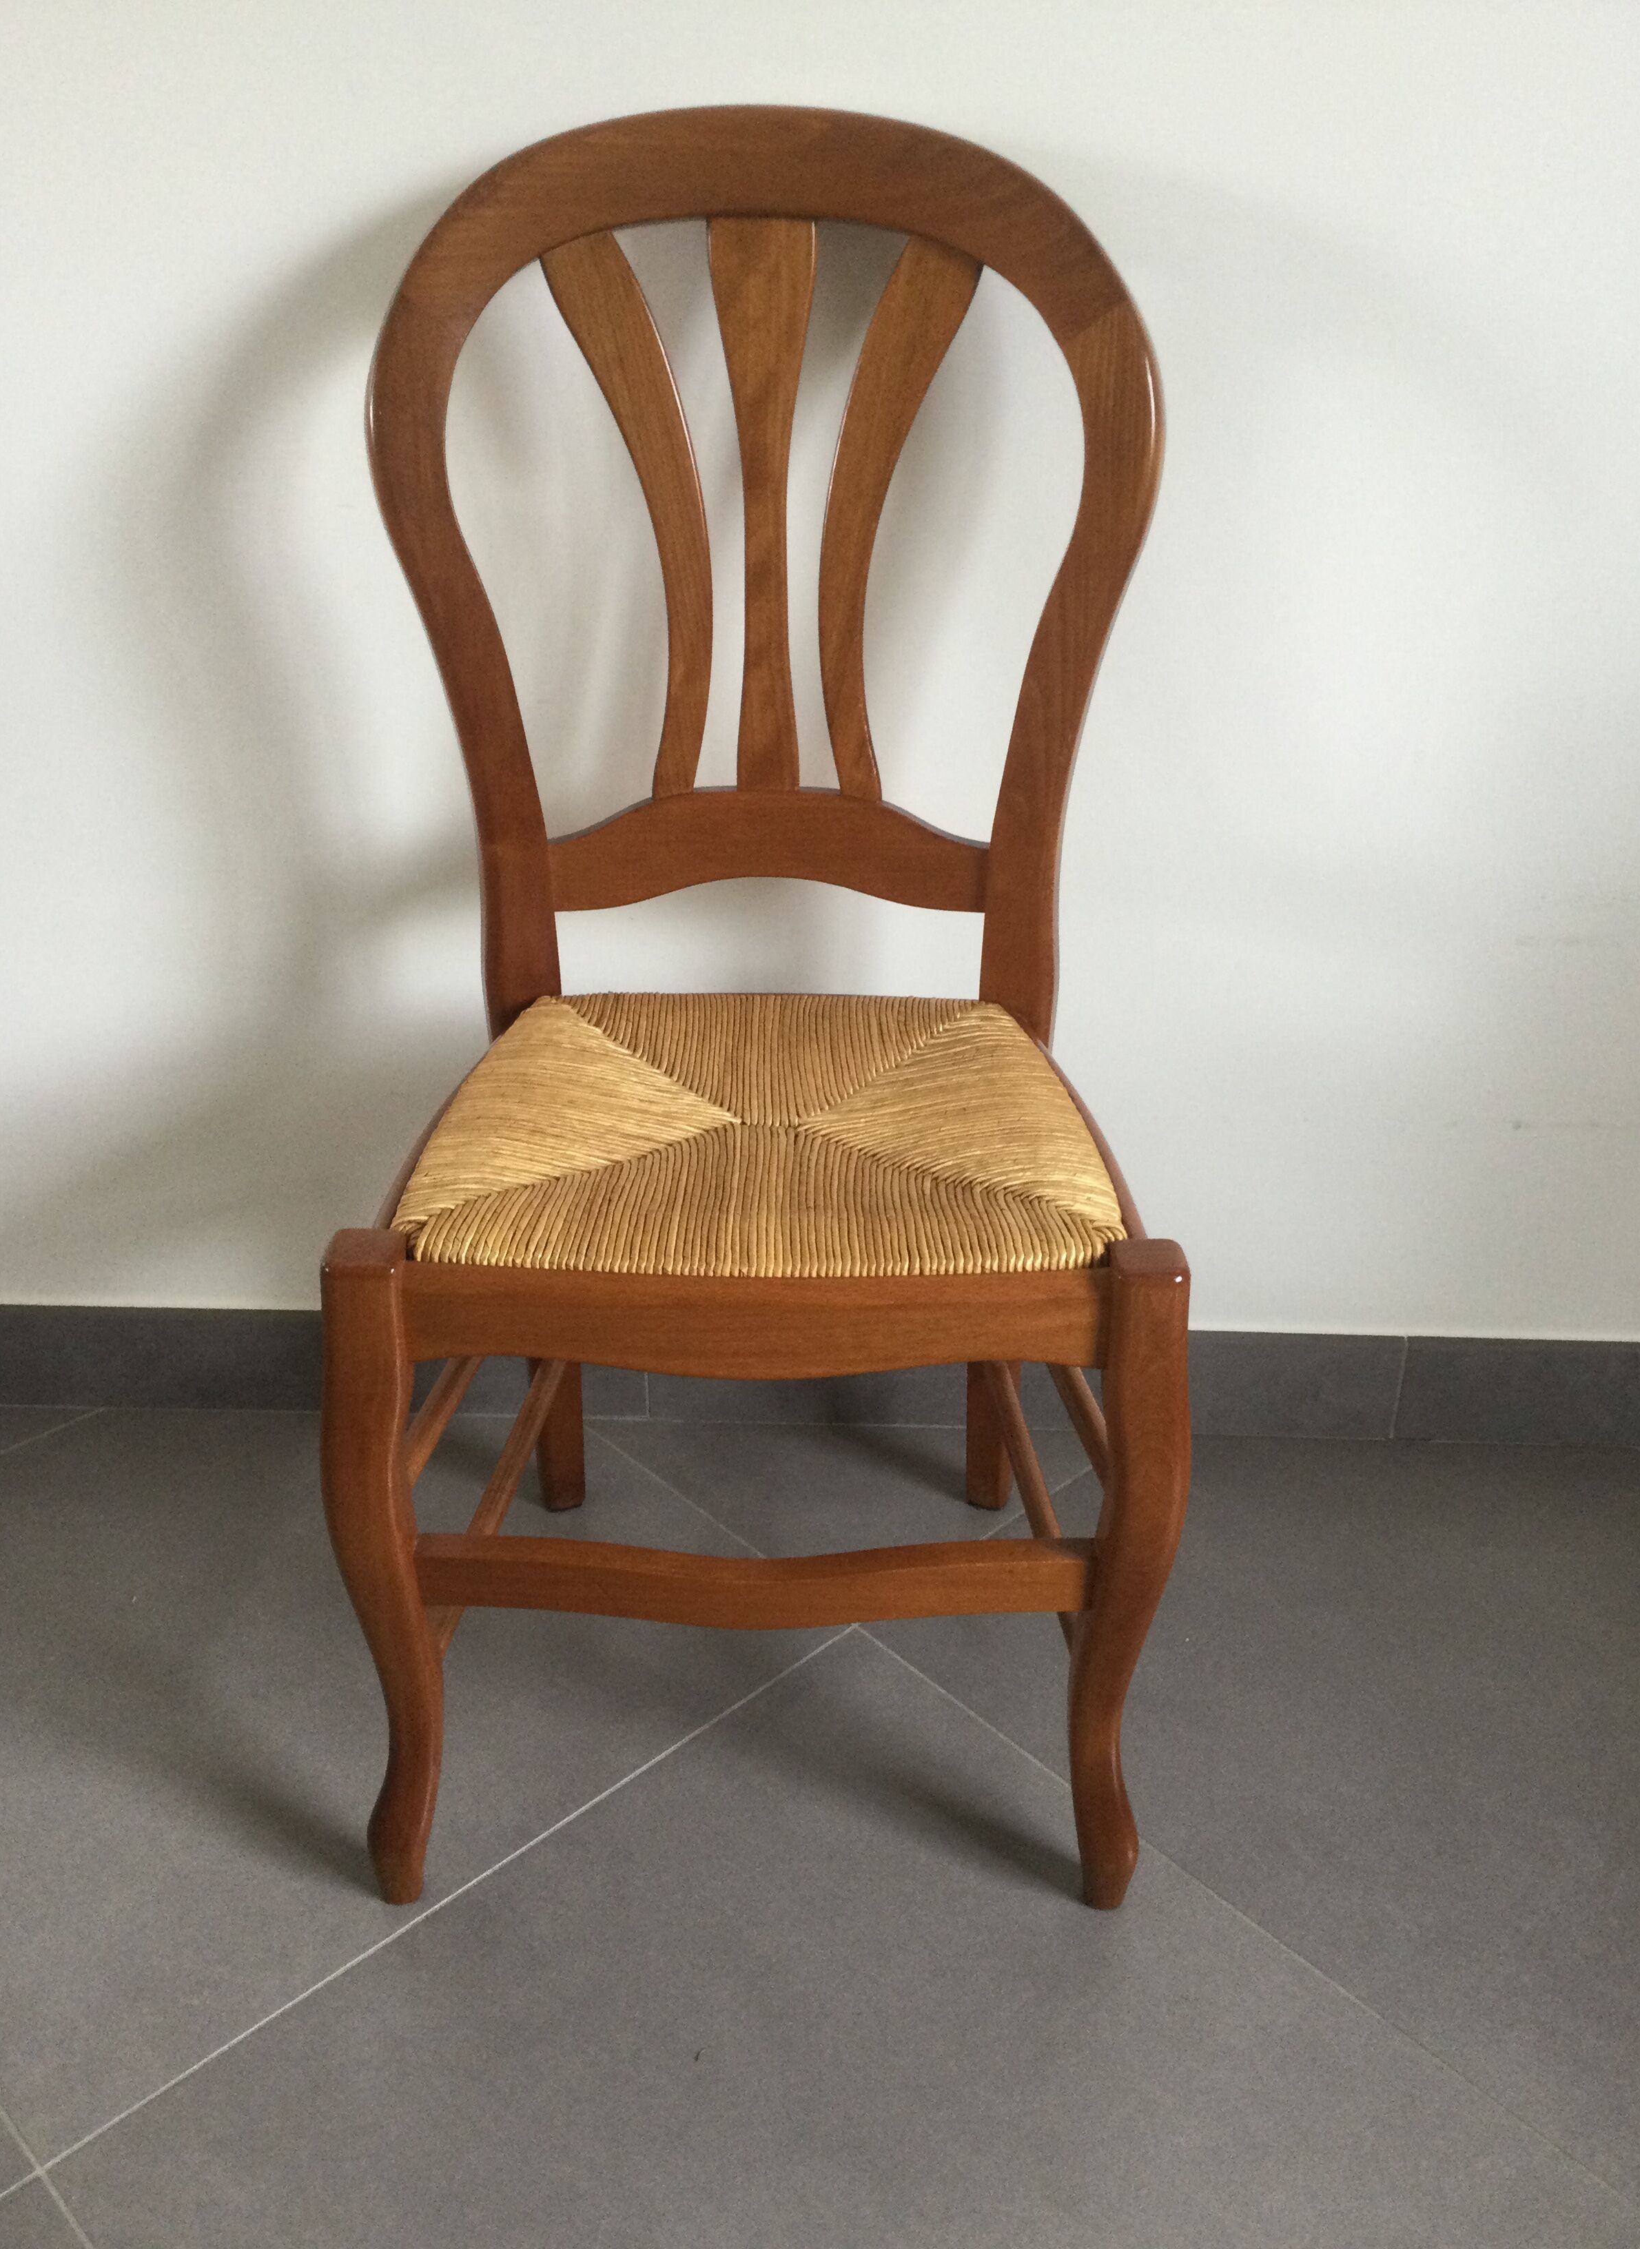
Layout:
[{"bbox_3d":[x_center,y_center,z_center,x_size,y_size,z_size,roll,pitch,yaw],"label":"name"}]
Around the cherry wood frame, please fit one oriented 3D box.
[{"bbox_3d":[-0.034,-0.050,1.173,0.462,0.956,0.455,1,29,1],"label":"cherry wood frame"}]

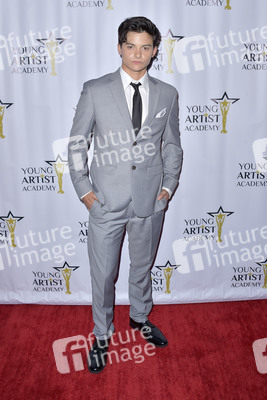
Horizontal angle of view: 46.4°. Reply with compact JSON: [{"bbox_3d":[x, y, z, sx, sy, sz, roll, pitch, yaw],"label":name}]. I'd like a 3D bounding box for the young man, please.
[{"bbox_3d":[-0.030,-0.002,1.646,0.580,1.760,0.400,-5,13,-17],"label":"young man"}]

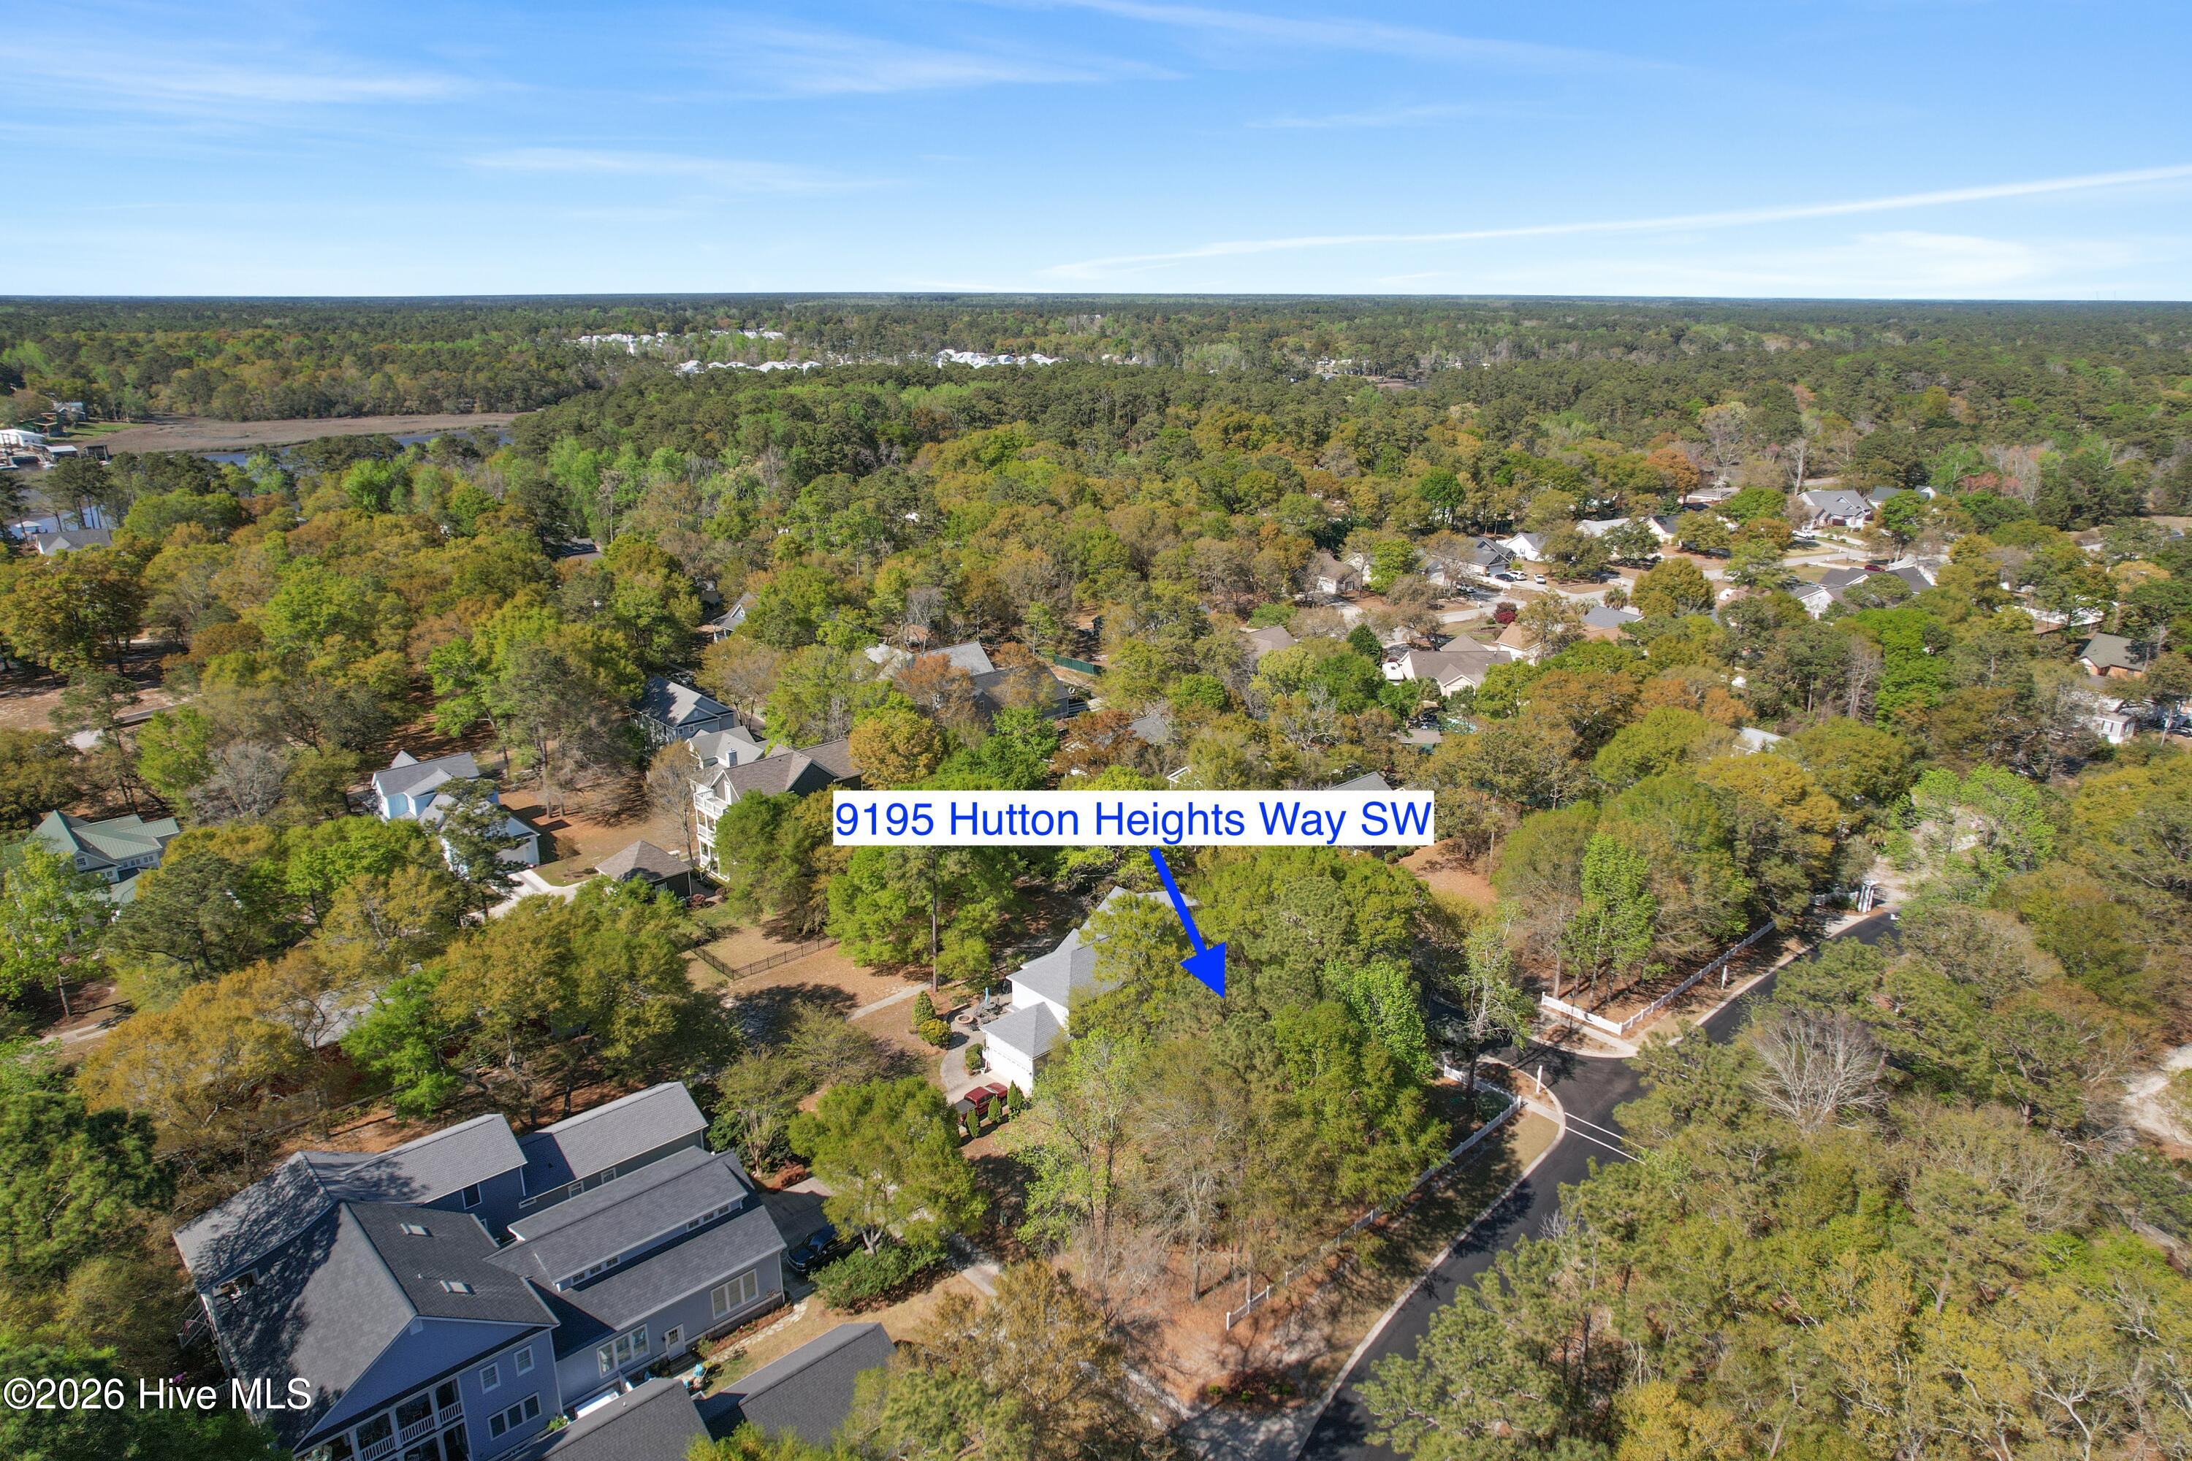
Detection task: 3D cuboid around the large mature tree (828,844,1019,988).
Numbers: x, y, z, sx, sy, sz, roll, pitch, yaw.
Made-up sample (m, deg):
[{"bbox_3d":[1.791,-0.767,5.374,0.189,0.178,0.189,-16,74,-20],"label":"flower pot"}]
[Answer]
[{"bbox_3d":[-15.460,14.380,119.490,14.960,14.280,13.510,0,18,0],"label":"large mature tree"}]

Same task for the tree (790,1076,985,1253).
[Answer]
[{"bbox_3d":[-13.660,29.710,89.240,12.000,11.200,11.700,0,18,0],"label":"tree"}]

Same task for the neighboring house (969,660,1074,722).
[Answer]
[{"bbox_3d":[-13.250,-5.730,204.910,15.200,7.000,13.800,-13,22,-36],"label":"neighboring house"}]

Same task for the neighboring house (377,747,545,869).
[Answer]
[{"bbox_3d":[-76.030,9.240,157.730,11.500,7.500,30.500,-17,25,-42],"label":"neighboring house"}]

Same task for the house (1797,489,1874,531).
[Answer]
[{"bbox_3d":[210.130,-62.920,380.060,19.000,8.200,16.000,-1,18,-2],"label":"house"}]

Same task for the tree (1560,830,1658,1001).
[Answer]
[{"bbox_3d":[43.830,15.730,113.980,7.720,15.440,7.240,0,18,0],"label":"tree"}]

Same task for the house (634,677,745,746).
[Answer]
[{"bbox_3d":[-59.670,-2.850,194.980,10.000,7.500,14.200,-17,25,-42],"label":"house"}]

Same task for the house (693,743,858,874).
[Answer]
[{"bbox_3d":[-33.730,7.530,144.710,18.820,11.580,12.060,-15,24,-40],"label":"house"}]

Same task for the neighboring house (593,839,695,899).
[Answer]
[{"bbox_3d":[-48.470,14.790,143.900,7.500,5.600,7.900,-17,25,-42],"label":"neighboring house"}]

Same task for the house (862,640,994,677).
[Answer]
[{"bbox_3d":[-25.790,-9.920,218.020,18.000,6.800,13.000,-17,25,-42],"label":"house"}]

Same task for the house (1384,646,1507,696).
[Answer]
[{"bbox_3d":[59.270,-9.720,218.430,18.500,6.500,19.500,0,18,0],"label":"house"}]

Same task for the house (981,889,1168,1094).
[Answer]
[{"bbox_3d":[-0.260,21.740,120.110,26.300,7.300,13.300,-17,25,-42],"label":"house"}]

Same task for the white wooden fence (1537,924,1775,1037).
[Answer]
[{"bbox_3d":[55.460,22.040,129.380,32.300,1.200,8.200,-16,24,-40],"label":"white wooden fence"}]

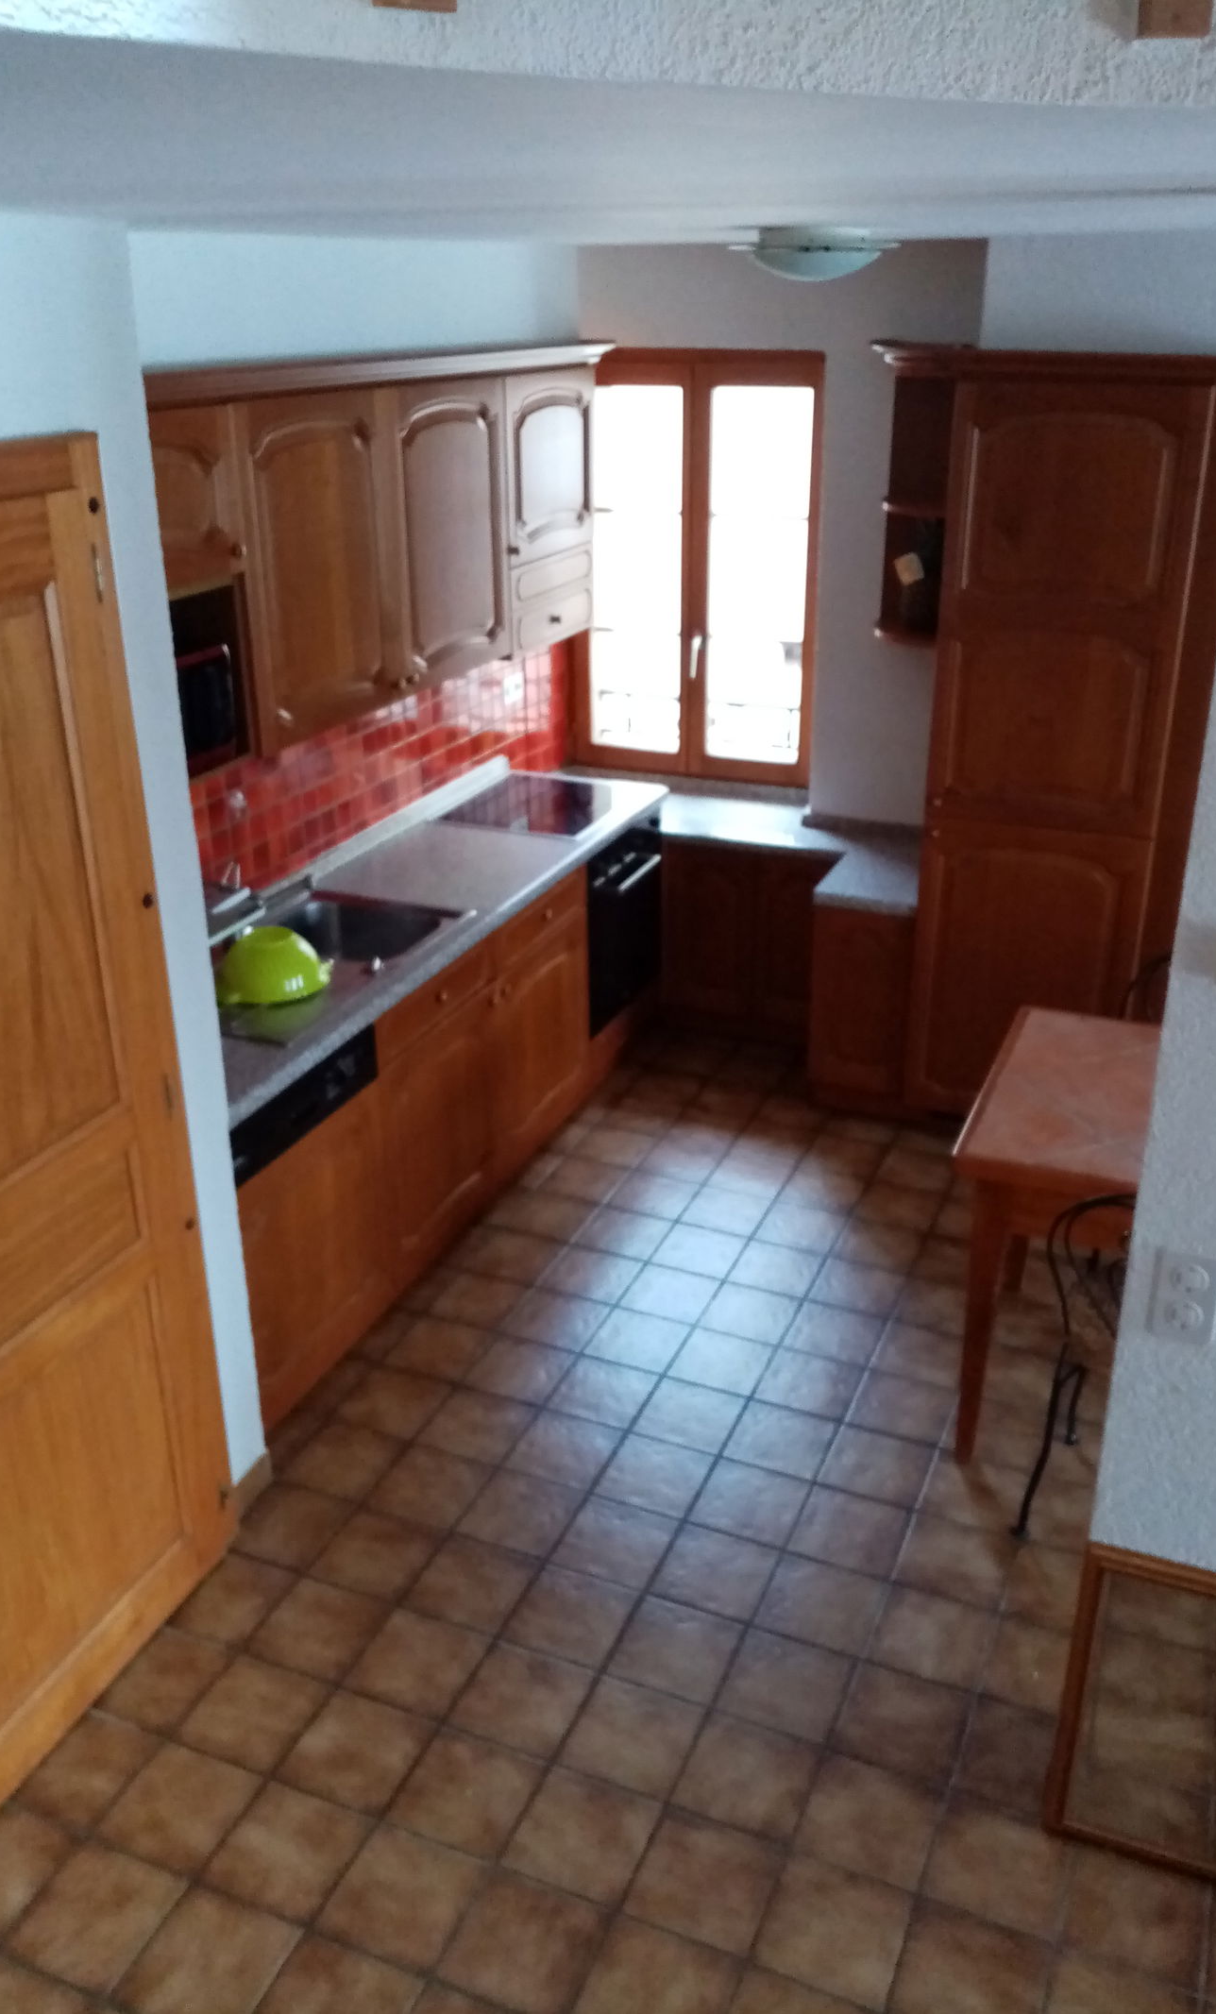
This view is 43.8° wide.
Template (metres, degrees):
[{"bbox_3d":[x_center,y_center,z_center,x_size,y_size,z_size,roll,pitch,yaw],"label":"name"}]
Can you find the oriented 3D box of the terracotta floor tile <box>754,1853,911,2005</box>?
[{"bbox_3d":[0.344,1.387,2.264,0.199,0.012,0.199,10,26,21],"label":"terracotta floor tile"}]

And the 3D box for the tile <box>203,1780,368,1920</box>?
[{"bbox_3d":[-0.505,1.338,2.394,0.199,0.012,0.199,10,26,21],"label":"tile"}]

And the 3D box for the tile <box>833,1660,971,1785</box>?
[{"bbox_3d":[0.511,1.242,2.625,0.195,0.014,0.195,9,26,22],"label":"tile"}]

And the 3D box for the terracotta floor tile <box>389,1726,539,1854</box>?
[{"bbox_3d":[-0.232,1.300,2.507,0.195,0.014,0.195,9,26,22],"label":"terracotta floor tile"}]

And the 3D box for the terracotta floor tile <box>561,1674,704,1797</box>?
[{"bbox_3d":[0.041,1.266,2.621,0.196,0.010,0.196,9,26,22],"label":"terracotta floor tile"}]

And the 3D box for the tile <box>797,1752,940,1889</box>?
[{"bbox_3d":[0.427,1.320,2.458,0.200,0.010,0.200,9,25,22],"label":"tile"}]

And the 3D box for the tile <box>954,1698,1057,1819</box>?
[{"bbox_3d":[0.706,1.275,2.556,0.200,0.010,0.200,9,25,22],"label":"tile"}]

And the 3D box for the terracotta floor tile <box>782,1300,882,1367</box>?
[{"bbox_3d":[0.556,0.810,3.748,0.197,0.010,0.197,9,26,22],"label":"terracotta floor tile"}]

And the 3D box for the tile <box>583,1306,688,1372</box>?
[{"bbox_3d":[0.074,0.808,3.653,0.196,0.010,0.196,9,26,22],"label":"tile"}]

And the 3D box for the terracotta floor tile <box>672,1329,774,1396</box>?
[{"bbox_3d":[0.271,0.840,3.551,0.199,0.012,0.199,10,26,21],"label":"terracotta floor tile"}]

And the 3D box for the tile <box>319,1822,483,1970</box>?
[{"bbox_3d":[-0.317,1.374,2.339,0.195,0.014,0.195,9,26,22],"label":"tile"}]

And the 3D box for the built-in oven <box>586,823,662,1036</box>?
[{"bbox_3d":[-0.184,-0.295,4.886,0.570,0.590,0.590,9,26,22],"label":"built-in oven"}]

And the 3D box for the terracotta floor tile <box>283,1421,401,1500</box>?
[{"bbox_3d":[-0.569,0.978,3.250,0.195,0.014,0.195,9,26,22],"label":"terracotta floor tile"}]

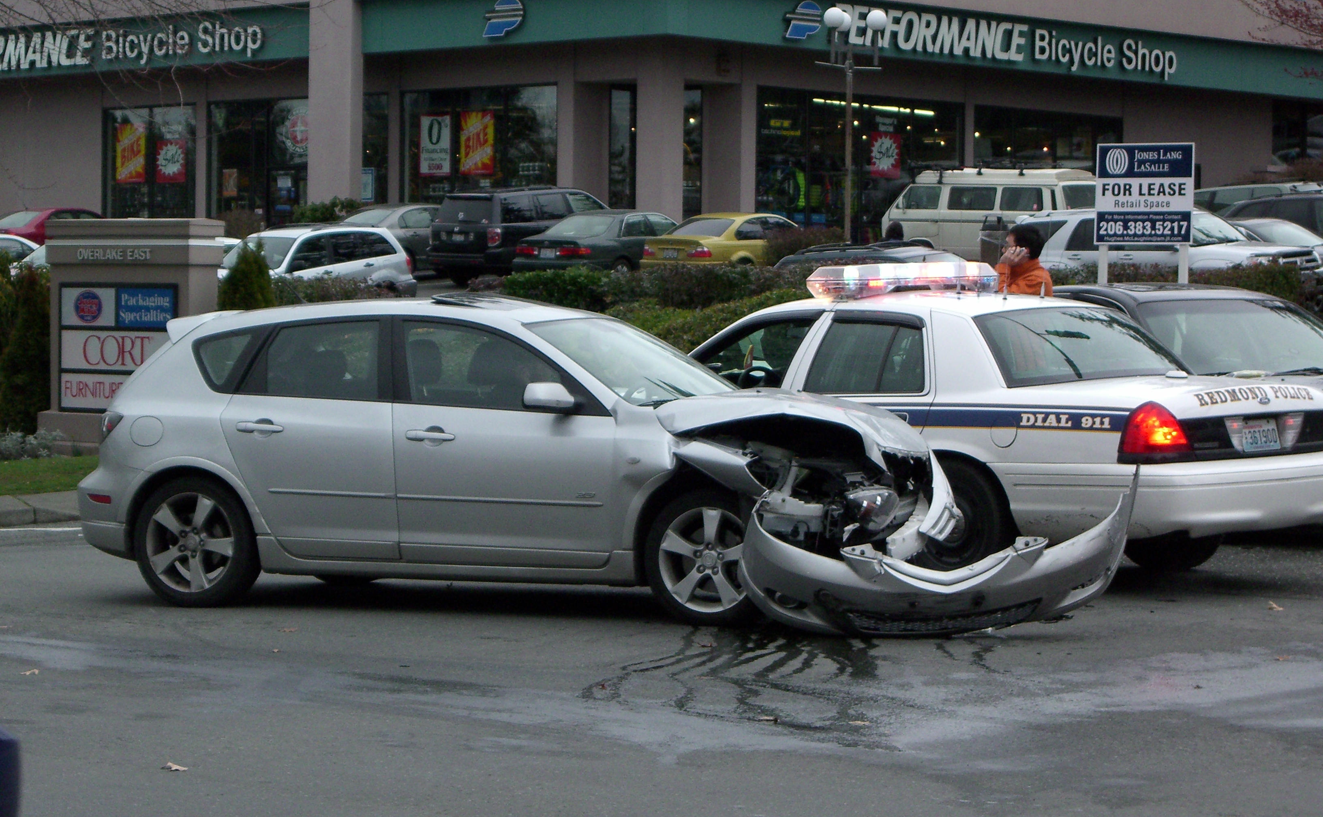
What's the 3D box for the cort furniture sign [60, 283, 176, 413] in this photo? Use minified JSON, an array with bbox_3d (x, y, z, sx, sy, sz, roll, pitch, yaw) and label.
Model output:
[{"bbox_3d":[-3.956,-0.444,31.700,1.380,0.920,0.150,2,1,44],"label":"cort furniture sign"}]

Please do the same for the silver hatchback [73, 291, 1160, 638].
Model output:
[{"bbox_3d":[-0.530,0.205,20.582,4.750,1.460,1.780,1,2,24],"label":"silver hatchback"}]

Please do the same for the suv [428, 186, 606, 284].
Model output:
[{"bbox_3d":[-2.226,-3.285,82.300,1.970,1.790,4.770,2,5,43],"label":"suv"}]

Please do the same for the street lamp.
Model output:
[{"bbox_3d":[3.306,-4.722,77.000,1.120,4.750,1.120,2,1,44],"label":"street lamp"}]

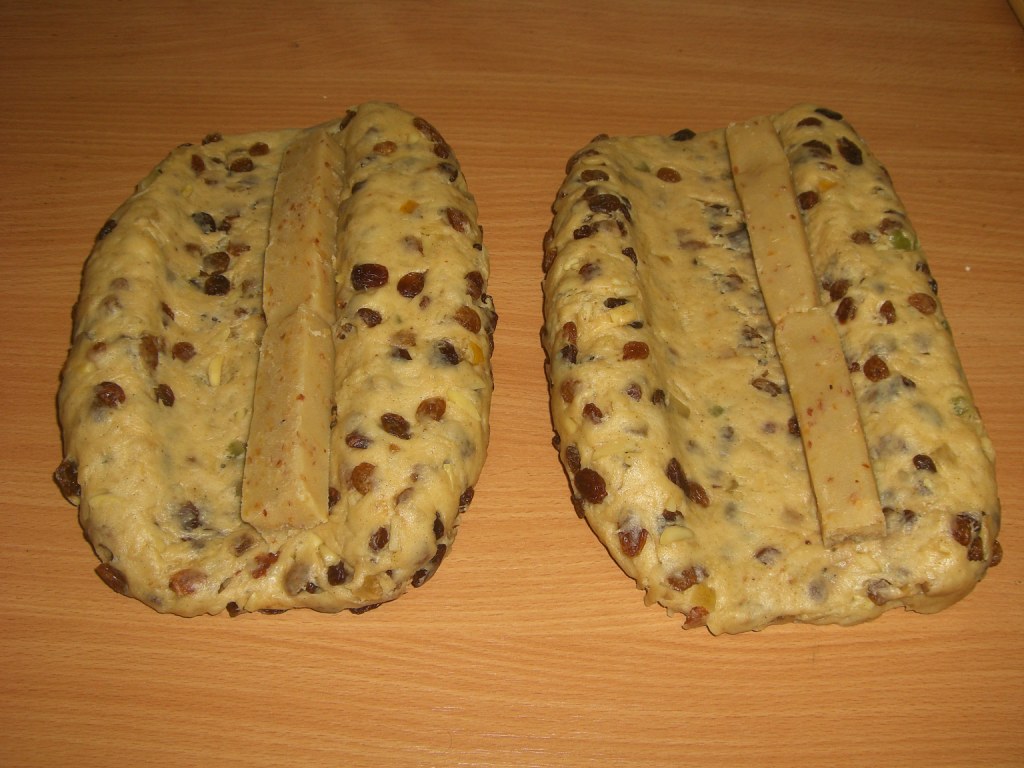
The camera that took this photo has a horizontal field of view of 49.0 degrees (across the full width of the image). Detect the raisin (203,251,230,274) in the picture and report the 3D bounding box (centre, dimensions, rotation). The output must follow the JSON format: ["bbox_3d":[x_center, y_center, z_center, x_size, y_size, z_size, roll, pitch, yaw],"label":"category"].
[{"bbox_3d":[-0.149,-0.062,0.571,0.013,0.007,0.011,-9,55,-7],"label":"raisin"}]

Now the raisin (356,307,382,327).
[{"bbox_3d":[-0.072,-0.034,0.574,0.014,0.005,0.007,30,69,28],"label":"raisin"}]

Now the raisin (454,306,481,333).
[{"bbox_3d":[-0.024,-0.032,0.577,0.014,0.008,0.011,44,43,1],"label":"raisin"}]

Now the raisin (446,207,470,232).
[{"bbox_3d":[-0.027,-0.082,0.568,0.009,0.007,0.015,-26,72,-39],"label":"raisin"}]

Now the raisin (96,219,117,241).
[{"bbox_3d":[-0.187,-0.071,0.517,0.007,0.007,0.013,18,54,14],"label":"raisin"}]

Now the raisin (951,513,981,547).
[{"bbox_3d":[0.186,0.061,0.467,0.011,0.008,0.013,0,68,-28],"label":"raisin"}]

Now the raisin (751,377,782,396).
[{"bbox_3d":[0.105,0.001,0.462,0.013,0.006,0.007,23,56,17],"label":"raisin"}]

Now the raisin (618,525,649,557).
[{"bbox_3d":[0.050,0.064,0.461,0.013,0.009,0.014,0,53,0],"label":"raisin"}]

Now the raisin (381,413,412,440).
[{"bbox_3d":[-0.050,0.019,0.489,0.017,0.007,0.009,35,61,23],"label":"raisin"}]

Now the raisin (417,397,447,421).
[{"bbox_3d":[-0.038,0.013,0.536,0.015,0.007,0.010,-31,65,-31],"label":"raisin"}]

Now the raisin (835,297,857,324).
[{"bbox_3d":[0.140,-0.031,0.472,0.009,0.007,0.013,17,54,13],"label":"raisin"}]

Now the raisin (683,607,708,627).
[{"bbox_3d":[0.067,0.085,0.407,0.011,0.007,0.009,-34,59,-24],"label":"raisin"}]

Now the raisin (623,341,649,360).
[{"bbox_3d":[0.057,-0.015,0.516,0.012,0.008,0.009,0,53,0],"label":"raisin"}]

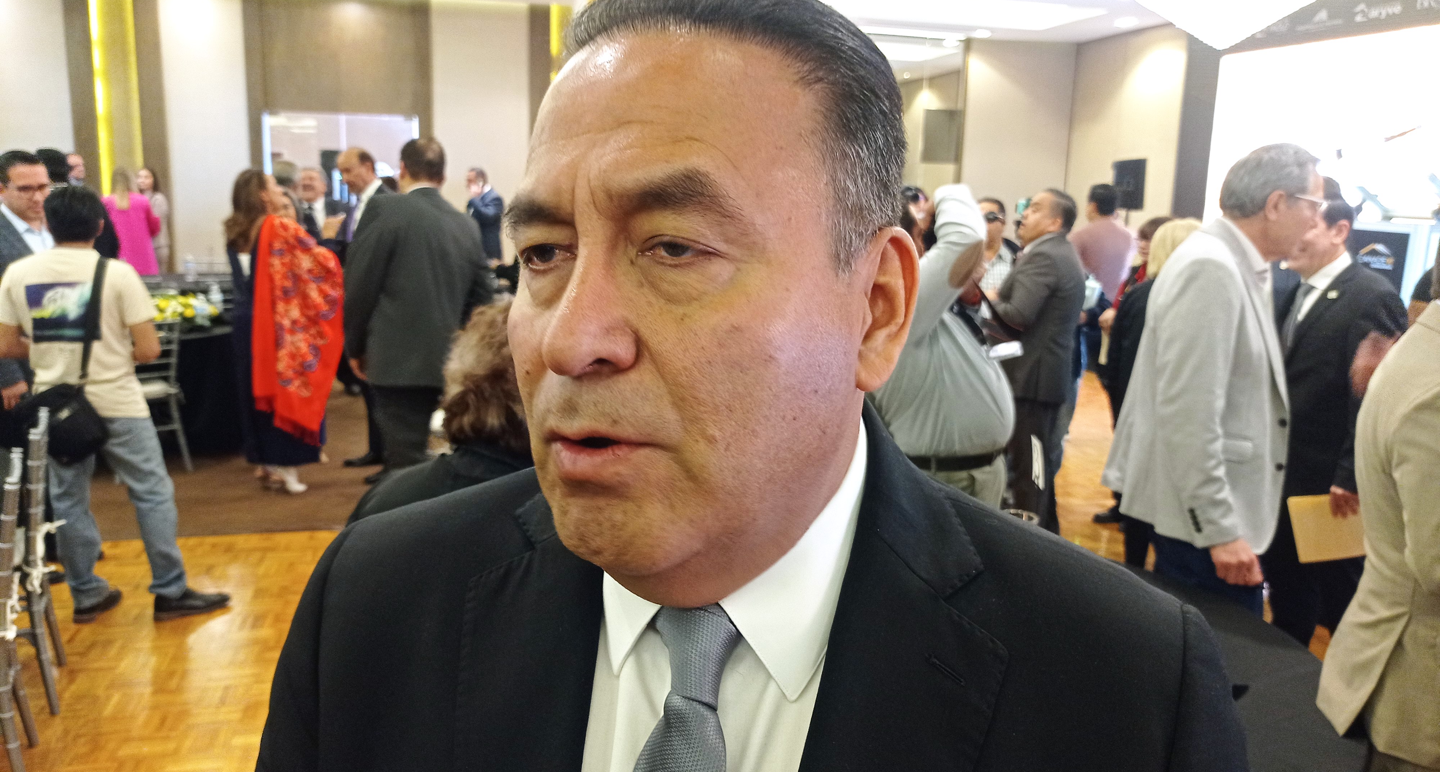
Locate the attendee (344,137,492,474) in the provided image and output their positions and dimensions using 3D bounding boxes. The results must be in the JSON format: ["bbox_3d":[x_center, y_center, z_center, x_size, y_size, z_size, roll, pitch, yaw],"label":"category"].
[{"bbox_3d":[-1.315,-0.136,5.061,0.600,1.800,0.380,-3,11,-21],"label":"attendee"}]

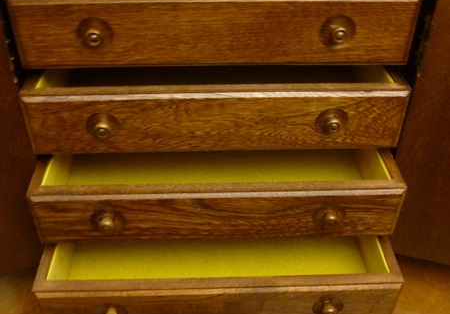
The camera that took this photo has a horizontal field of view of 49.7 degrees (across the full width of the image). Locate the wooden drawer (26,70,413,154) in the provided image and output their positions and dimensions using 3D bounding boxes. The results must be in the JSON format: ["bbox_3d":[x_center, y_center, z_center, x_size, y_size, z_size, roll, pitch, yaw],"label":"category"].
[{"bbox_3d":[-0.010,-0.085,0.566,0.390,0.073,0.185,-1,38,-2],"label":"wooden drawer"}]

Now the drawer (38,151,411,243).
[{"bbox_3d":[-0.009,0.011,0.585,0.390,0.073,0.197,-1,38,-2],"label":"drawer"}]

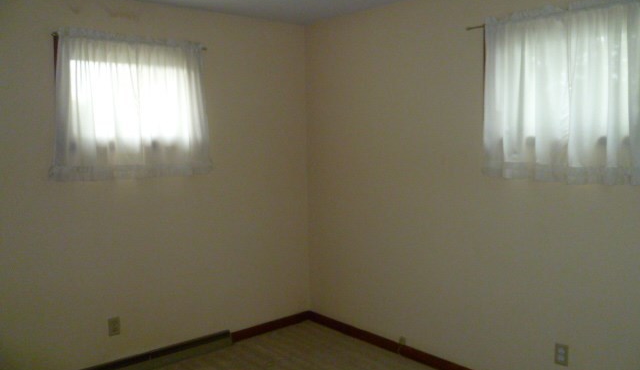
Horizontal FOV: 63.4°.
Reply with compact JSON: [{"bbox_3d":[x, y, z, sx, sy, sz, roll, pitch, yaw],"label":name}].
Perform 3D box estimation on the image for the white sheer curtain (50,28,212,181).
[{"bbox_3d":[-1.161,-0.491,3.303,0.994,0.876,0.100,-6,7,-40],"label":"white sheer curtain"}]

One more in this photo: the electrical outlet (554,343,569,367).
[{"bbox_3d":[1.300,0.915,2.782,0.012,0.117,0.073,-6,7,-40],"label":"electrical outlet"}]

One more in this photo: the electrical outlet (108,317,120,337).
[{"bbox_3d":[-1.321,0.915,3.335,0.073,0.117,0.012,-6,7,-40],"label":"electrical outlet"}]

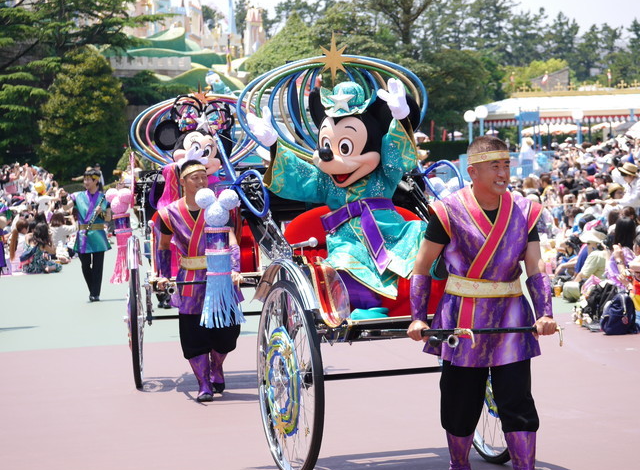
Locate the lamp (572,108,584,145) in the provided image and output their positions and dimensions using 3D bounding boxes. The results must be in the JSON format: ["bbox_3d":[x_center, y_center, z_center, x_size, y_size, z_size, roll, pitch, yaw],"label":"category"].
[{"bbox_3d":[8.612,-2.831,85.000,0.420,3.000,0.420,-3,2,0],"label":"lamp"}]

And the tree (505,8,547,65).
[{"bbox_3d":[14.498,-10.310,180.000,4.000,11.500,4.000,-3,2,0],"label":"tree"}]

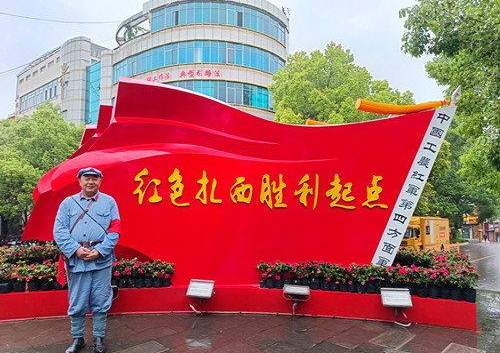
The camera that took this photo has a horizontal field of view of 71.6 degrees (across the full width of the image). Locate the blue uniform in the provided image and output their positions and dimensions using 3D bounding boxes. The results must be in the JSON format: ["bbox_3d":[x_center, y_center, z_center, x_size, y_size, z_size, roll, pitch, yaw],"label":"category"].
[{"bbox_3d":[-1.555,0.829,3.289,0.620,1.374,0.400,1,-4,-15],"label":"blue uniform"}]

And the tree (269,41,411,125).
[{"bbox_3d":[4.836,-2.163,18.172,7.400,10.090,7.200,0,-4,0],"label":"tree"}]

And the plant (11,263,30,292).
[{"bbox_3d":[-2.806,1.231,4.239,0.250,0.330,0.250,1,-4,-15],"label":"plant"}]

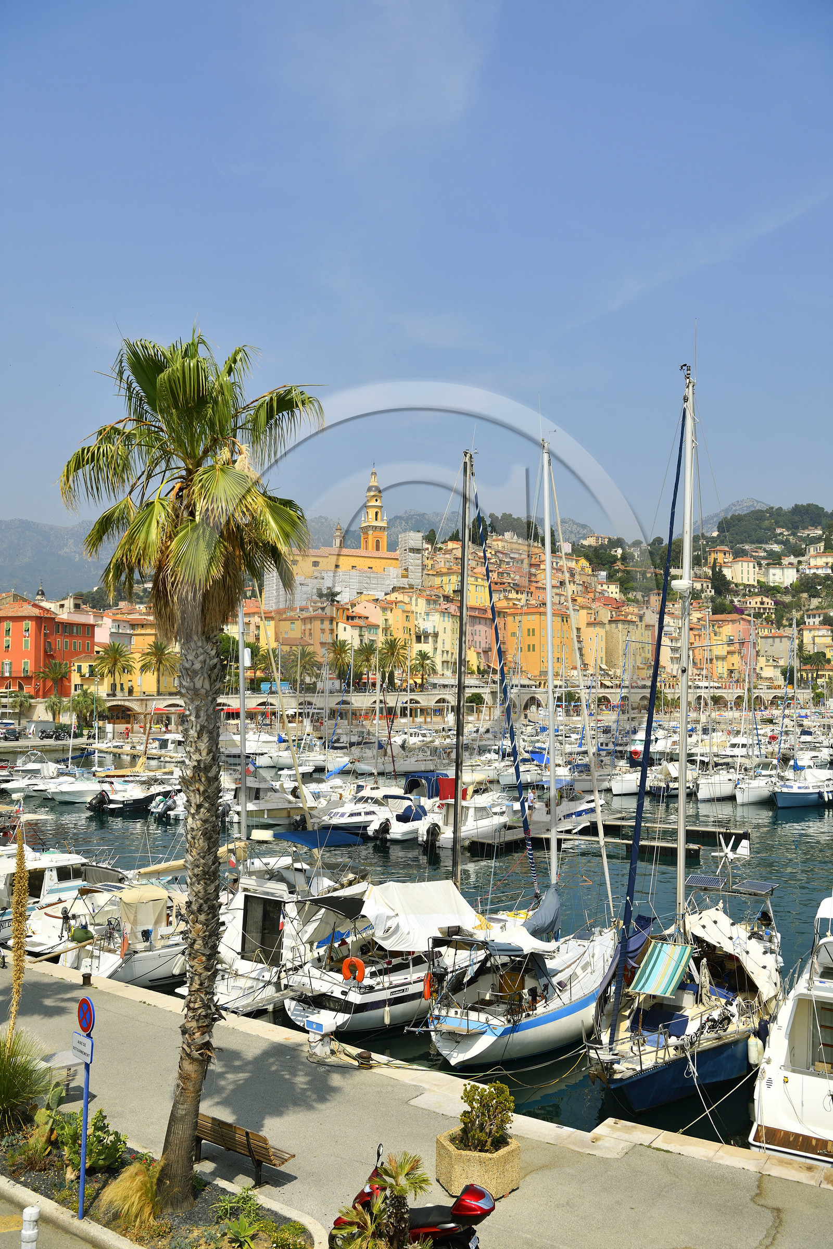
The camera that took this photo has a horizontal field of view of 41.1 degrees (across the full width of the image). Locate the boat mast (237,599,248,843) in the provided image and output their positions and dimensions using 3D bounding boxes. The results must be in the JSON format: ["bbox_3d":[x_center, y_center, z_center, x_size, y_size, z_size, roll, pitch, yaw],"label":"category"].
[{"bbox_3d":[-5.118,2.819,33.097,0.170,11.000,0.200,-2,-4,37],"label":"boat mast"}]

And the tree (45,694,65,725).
[{"bbox_3d":[-48.861,11.737,150.000,2.770,4.620,2.770,0,-3,0],"label":"tree"}]

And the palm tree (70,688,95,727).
[{"bbox_3d":[-45.704,11.593,152.000,3.470,5.680,3.470,0,-3,0],"label":"palm tree"}]

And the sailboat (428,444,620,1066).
[{"bbox_3d":[3.340,2.554,27.405,3.100,14.300,9.400,-2,-4,33],"label":"sailboat"}]

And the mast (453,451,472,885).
[{"bbox_3d":[1.231,1.539,31.263,0.180,13.020,0.220,0,-4,37],"label":"mast"}]

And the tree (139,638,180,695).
[{"bbox_3d":[-39.847,6.654,172.000,6.200,8.920,6.200,0,-3,0],"label":"tree"}]

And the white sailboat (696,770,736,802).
[{"bbox_3d":[21.873,11.272,79.221,2.900,1.950,8.600,-2,-4,38],"label":"white sailboat"}]

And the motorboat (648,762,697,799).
[{"bbox_3d":[19.931,11.357,83.354,2.500,2.250,7.200,-2,-4,38],"label":"motorboat"}]

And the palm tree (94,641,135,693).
[{"bbox_3d":[-49.716,7.305,183.000,6.758,8.881,6.758,0,-3,0],"label":"palm tree"}]

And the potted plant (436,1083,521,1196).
[{"bbox_3d":[0.829,6.795,14.844,1.120,1.320,0.970,0,-3,11],"label":"potted plant"}]

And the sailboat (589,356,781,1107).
[{"bbox_3d":[5.742,1.912,24.535,3.500,15.400,11.400,-1,-3,27],"label":"sailboat"}]

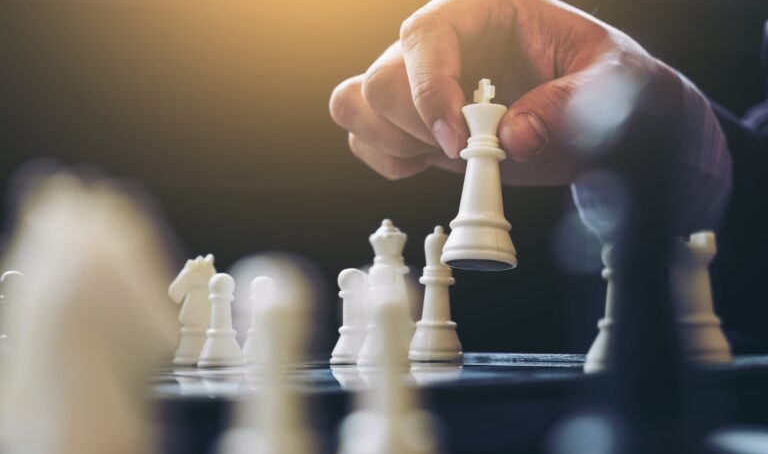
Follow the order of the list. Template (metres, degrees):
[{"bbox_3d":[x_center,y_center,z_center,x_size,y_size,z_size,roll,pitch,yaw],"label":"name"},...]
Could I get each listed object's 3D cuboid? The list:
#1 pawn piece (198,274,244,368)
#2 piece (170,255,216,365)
[{"bbox_3d":[-0.069,0.040,0.585,0.021,0.040,0.021,-1,-4,0],"label":"pawn piece"},{"bbox_3d":[-0.073,0.032,0.530,0.022,0.043,0.021,0,-4,0],"label":"piece"}]

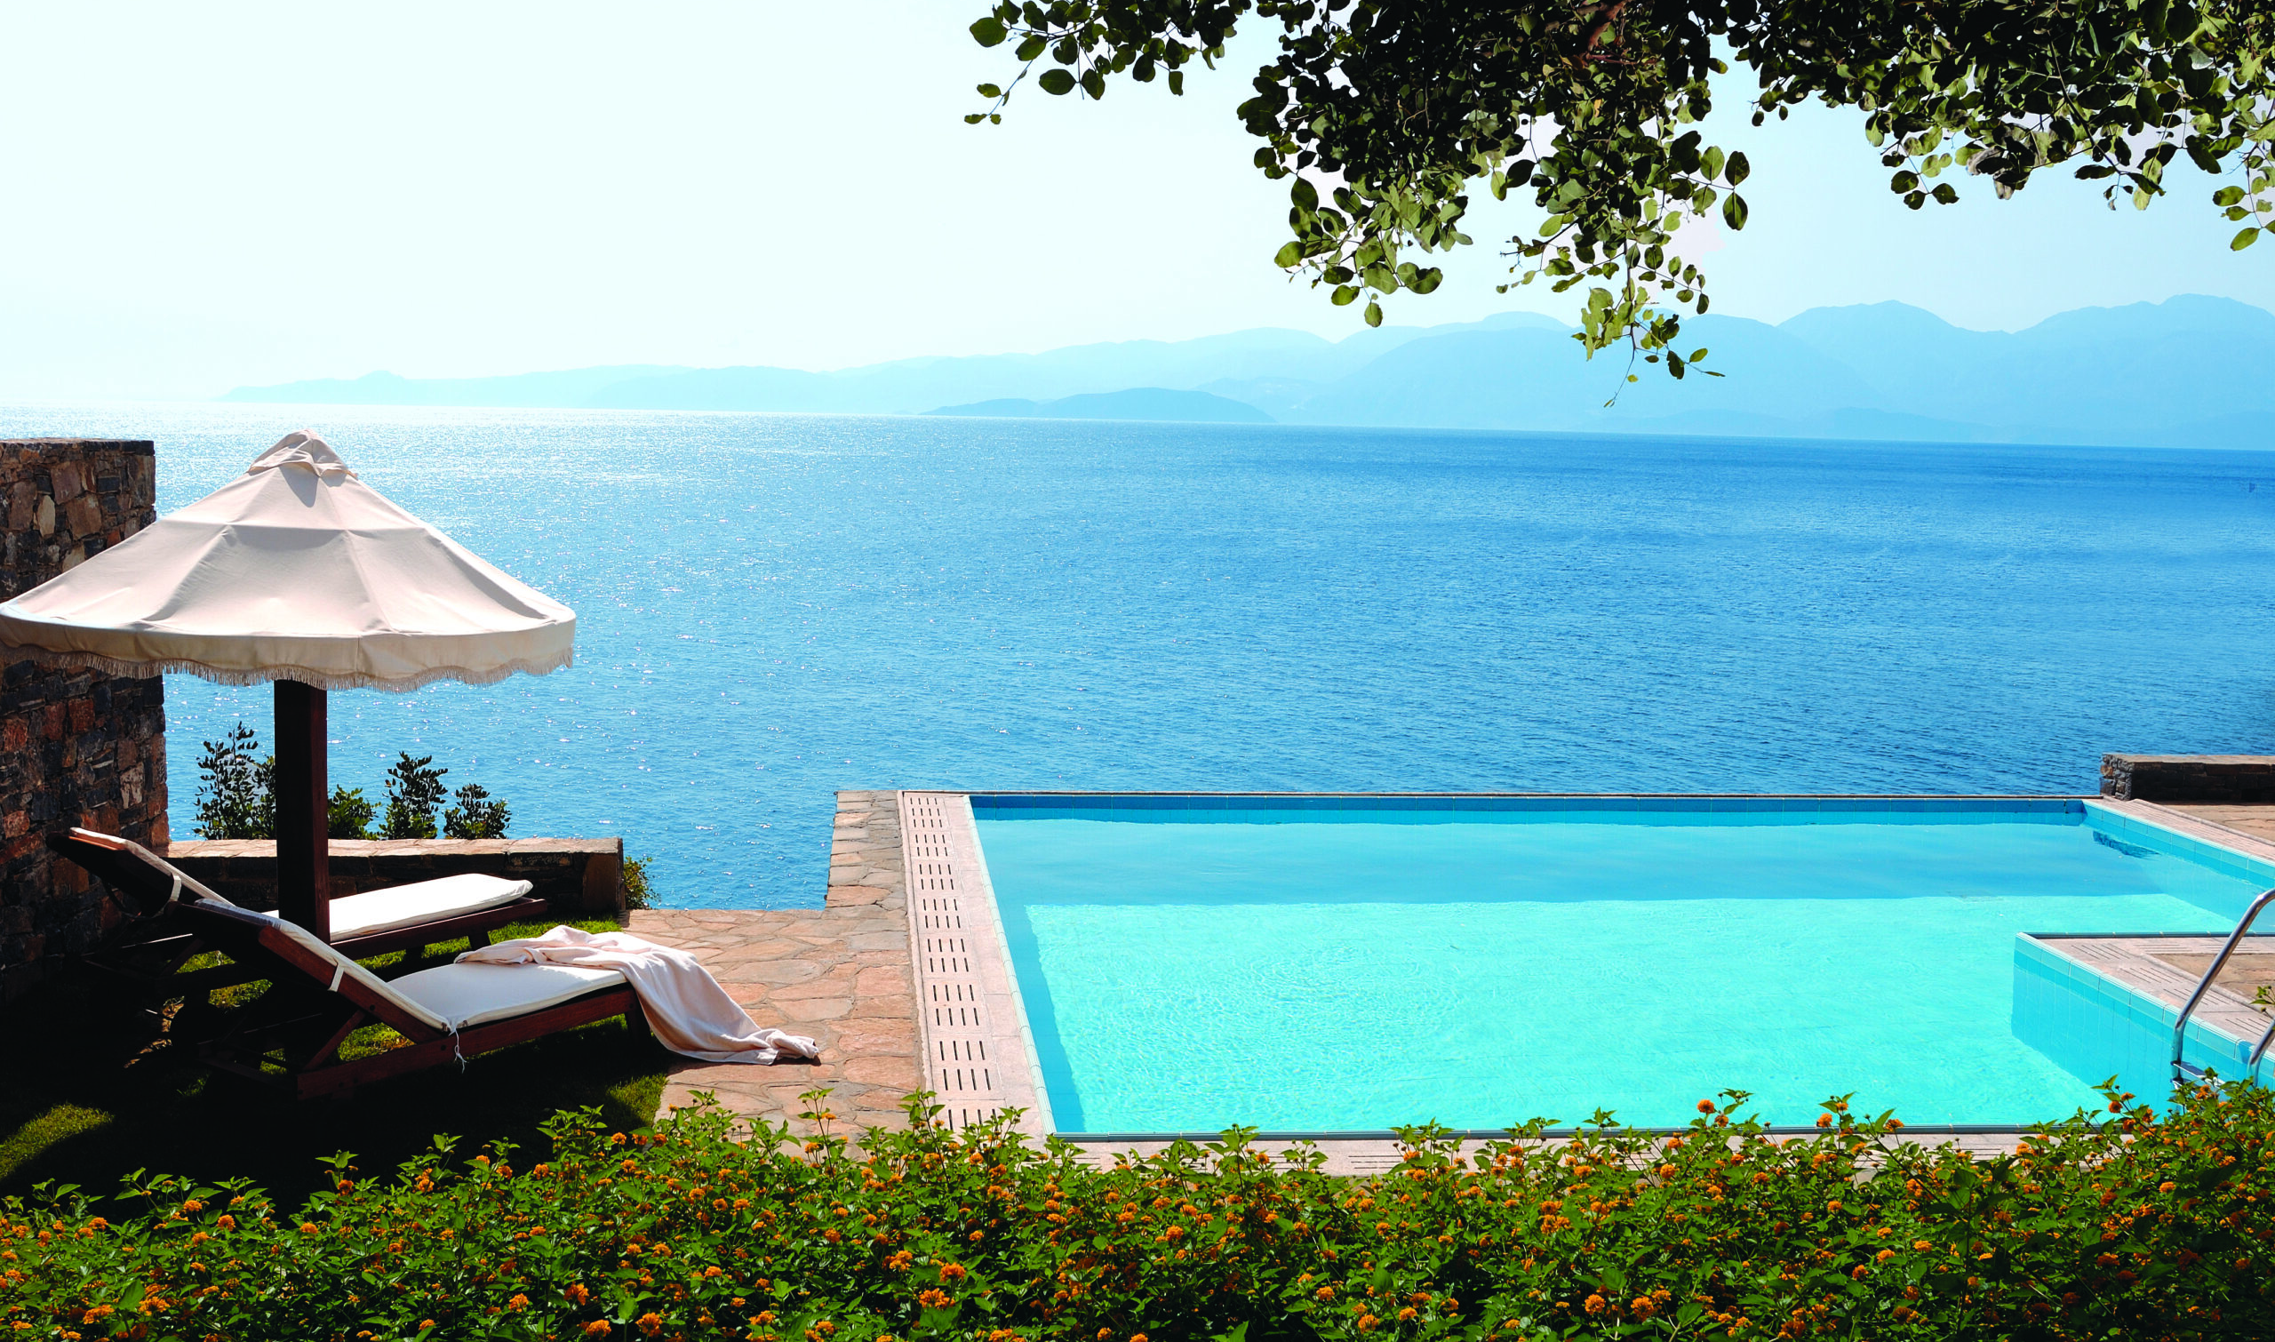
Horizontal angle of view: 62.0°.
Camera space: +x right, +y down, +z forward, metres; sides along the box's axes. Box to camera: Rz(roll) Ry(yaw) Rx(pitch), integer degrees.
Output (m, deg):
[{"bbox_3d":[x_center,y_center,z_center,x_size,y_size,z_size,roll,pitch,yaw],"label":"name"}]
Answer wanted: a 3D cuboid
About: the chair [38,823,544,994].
[{"bbox_3d":[-3.875,1.091,9.006,0.630,0.910,1.990,7,10,39],"label":"chair"}]

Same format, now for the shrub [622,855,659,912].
[{"bbox_3d":[-2.973,1.253,11.169,0.480,0.500,0.450,1,8,0],"label":"shrub"}]

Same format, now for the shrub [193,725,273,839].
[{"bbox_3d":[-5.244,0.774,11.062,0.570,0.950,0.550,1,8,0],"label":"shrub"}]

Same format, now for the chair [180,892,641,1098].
[{"bbox_3d":[-2.800,1.263,7.876,0.630,0.910,1.970,7,10,38],"label":"chair"}]

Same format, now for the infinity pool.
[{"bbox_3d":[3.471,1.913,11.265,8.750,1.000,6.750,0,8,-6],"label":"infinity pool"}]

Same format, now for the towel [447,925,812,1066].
[{"bbox_3d":[-2.204,1.424,8.473,1.600,0.450,0.620,3,8,15],"label":"towel"}]

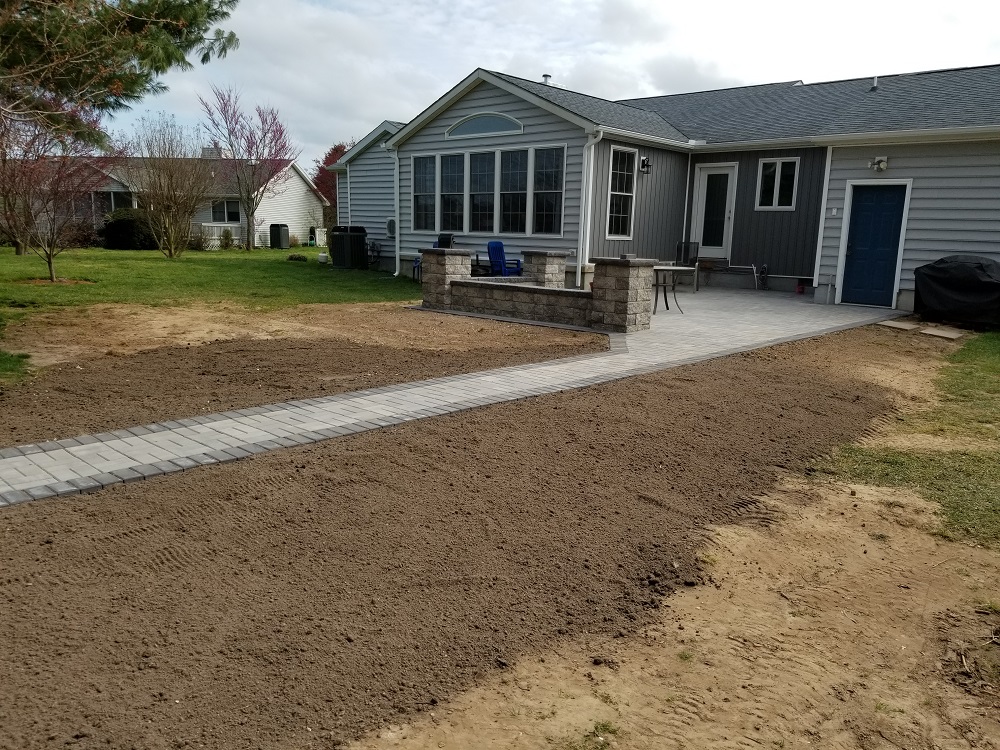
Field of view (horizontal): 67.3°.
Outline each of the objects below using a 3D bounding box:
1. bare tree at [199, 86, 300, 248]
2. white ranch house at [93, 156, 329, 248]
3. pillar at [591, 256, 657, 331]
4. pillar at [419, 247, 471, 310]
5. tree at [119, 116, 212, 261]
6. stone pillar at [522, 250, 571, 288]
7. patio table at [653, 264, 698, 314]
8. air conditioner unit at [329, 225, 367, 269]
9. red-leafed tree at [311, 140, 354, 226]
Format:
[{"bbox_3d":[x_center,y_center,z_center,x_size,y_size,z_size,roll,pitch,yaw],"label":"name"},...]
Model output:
[{"bbox_3d":[-11.290,-9.189,33.565,4.600,7.219,4.300,1,11,0],"label":"bare tree"},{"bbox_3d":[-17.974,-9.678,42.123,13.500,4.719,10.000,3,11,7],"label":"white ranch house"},{"bbox_3d":[1.626,-1.074,9.958,0.651,0.941,0.651,12,15,43],"label":"pillar"},{"bbox_3d":[-0.850,-1.550,12.055,0.651,0.921,0.651,12,15,43],"label":"pillar"},{"bbox_3d":[-11.574,-6.530,25.986,3.350,4.898,3.200,1,11,0],"label":"tree"},{"bbox_3d":[0.820,-1.810,13.813,0.651,0.921,0.651,12,15,43],"label":"stone pillar"},{"bbox_3d":[2.589,-1.349,11.907,1.080,0.710,1.080,12,15,43],"label":"patio table"},{"bbox_3d":[-4.425,-3.750,22.176,0.740,1.180,0.780,10,14,38],"label":"air conditioner unit"},{"bbox_3d":[-11.752,-13.761,56.564,5.200,7.783,5.000,1,11,0],"label":"red-leafed tree"}]

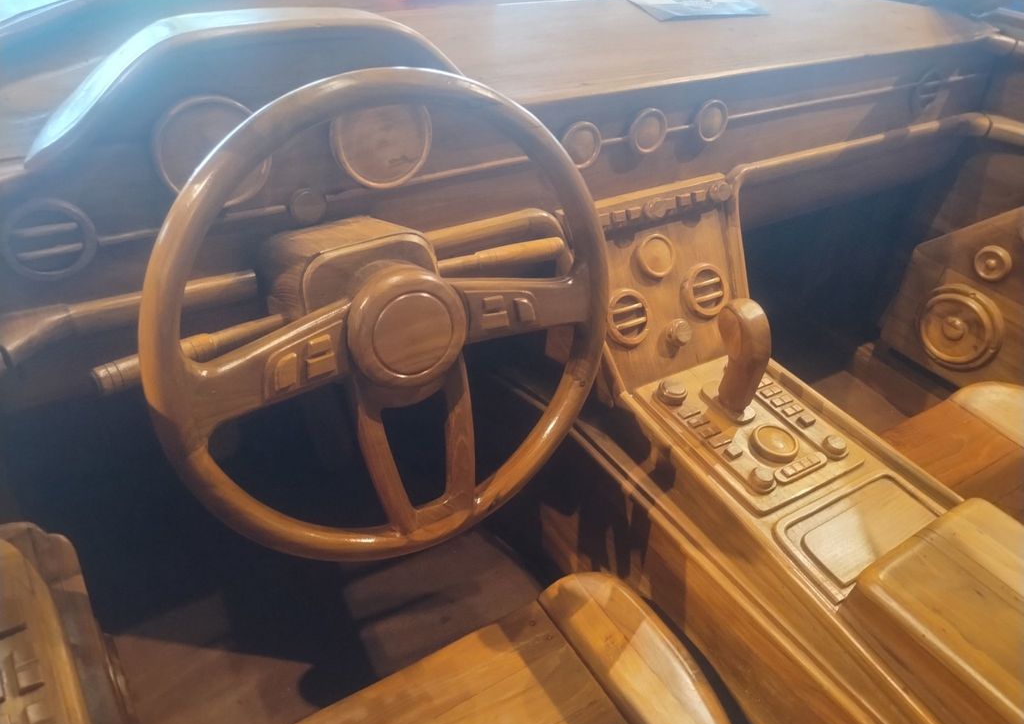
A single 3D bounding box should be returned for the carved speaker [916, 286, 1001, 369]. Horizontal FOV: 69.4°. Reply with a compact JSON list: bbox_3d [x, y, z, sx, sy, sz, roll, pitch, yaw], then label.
[{"bbox_3d":[0.798,-0.060,1.325,0.025,0.154,0.154,-13,40,-26],"label":"carved speaker"}]

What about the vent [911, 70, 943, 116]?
[{"bbox_3d":[0.675,-0.436,1.200,0.074,0.074,0.014,-19,33,-25],"label":"vent"}]

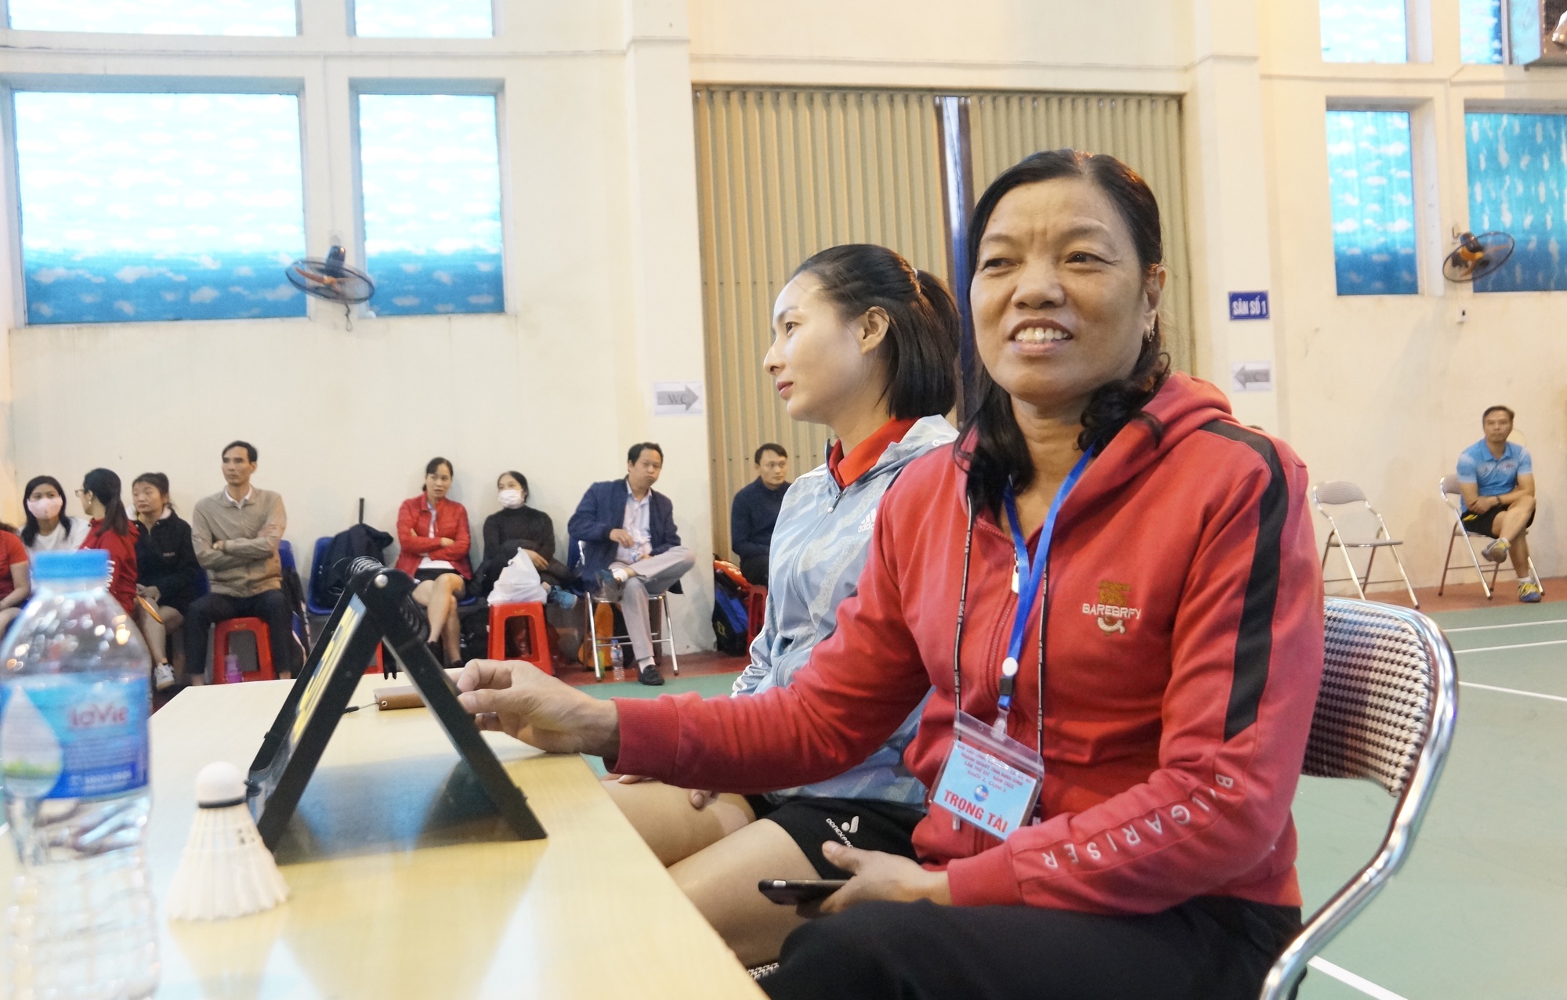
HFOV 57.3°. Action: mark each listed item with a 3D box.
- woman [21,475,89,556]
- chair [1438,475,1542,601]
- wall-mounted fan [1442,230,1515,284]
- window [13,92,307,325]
[{"bbox_3d":[-3.920,0.500,7.738,0.480,1.280,0.680,-3,0,-19],"label":"woman"},{"bbox_3d":[4.756,0.233,9.674,0.450,0.820,0.500,-3,0,-14],"label":"chair"},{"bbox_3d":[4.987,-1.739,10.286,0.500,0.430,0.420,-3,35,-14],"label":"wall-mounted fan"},{"bbox_3d":[-3.771,-1.780,8.736,1.610,1.400,0.100,-3,0,-14],"label":"window"}]

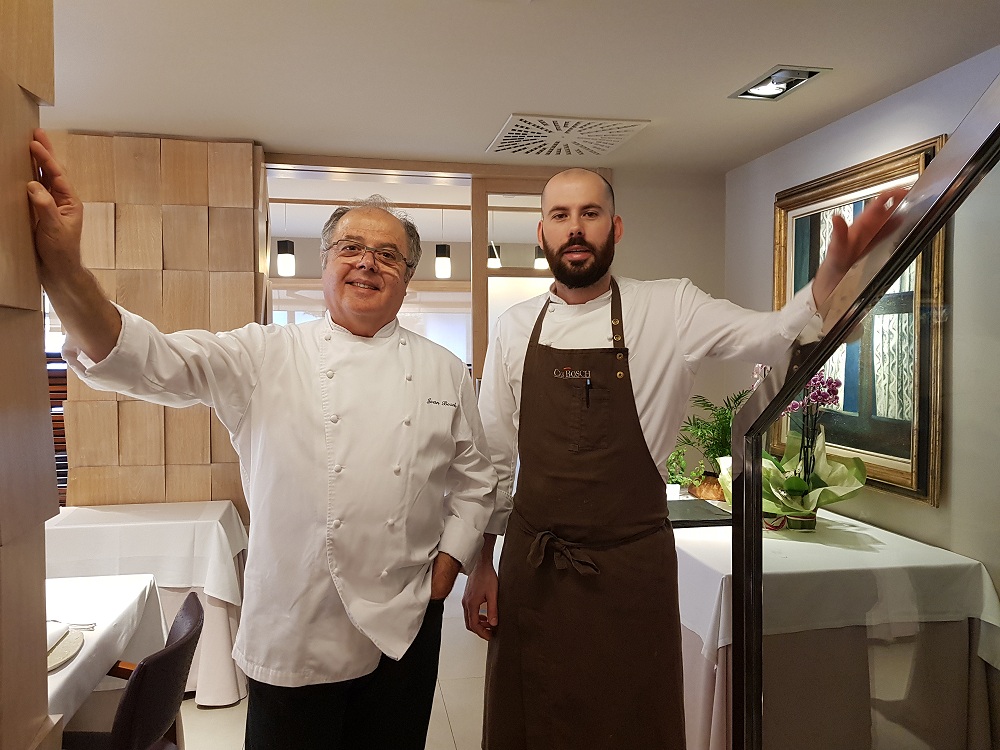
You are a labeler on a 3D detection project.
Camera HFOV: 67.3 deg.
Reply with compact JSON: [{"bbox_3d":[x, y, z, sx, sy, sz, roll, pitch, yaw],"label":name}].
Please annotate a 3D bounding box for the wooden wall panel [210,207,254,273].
[{"bbox_3d":[-1.269,-0.637,3.559,0.202,0.299,0.040,0,2,-11],"label":"wooden wall panel"}]

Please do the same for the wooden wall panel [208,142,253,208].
[{"bbox_3d":[-1.240,-0.919,3.471,0.193,0.298,0.030,0,2,-12],"label":"wooden wall panel"}]

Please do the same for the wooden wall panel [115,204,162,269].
[{"bbox_3d":[-1.629,-0.622,3.401,0.195,0.290,0.030,0,2,-12],"label":"wooden wall panel"}]

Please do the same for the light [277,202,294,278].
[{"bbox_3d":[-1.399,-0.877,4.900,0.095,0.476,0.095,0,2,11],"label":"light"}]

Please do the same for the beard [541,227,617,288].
[{"bbox_3d":[0.169,-0.253,1.620,0.155,0.132,0.110,0,2,8],"label":"beard"}]

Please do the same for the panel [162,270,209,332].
[{"bbox_3d":[-1.471,-0.337,3.531,0.205,0.303,0.040,0,2,-11],"label":"panel"}]

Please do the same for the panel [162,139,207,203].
[{"bbox_3d":[-1.434,-0.919,3.431,0.199,0.293,0.030,0,2,-12],"label":"panel"}]

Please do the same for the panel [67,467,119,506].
[{"bbox_3d":[-1.837,0.559,3.399,0.215,0.290,0.030,0,2,-12],"label":"panel"}]

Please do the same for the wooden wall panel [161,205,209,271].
[{"bbox_3d":[-1.468,-0.639,3.520,0.201,0.301,0.040,0,2,-11],"label":"wooden wall panel"}]

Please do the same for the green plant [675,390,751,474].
[{"bbox_3d":[1.029,0.277,3.620,0.390,0.410,0.370,0,2,-12],"label":"green plant"}]

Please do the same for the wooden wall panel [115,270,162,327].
[{"bbox_3d":[-1.670,-0.338,3.491,0.200,0.303,0.040,0,2,-11],"label":"wooden wall panel"}]

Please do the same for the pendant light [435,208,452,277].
[{"bbox_3d":[-0.376,-0.877,4.993,0.093,0.469,0.093,0,2,-11],"label":"pendant light"}]

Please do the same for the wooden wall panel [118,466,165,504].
[{"bbox_3d":[-1.674,0.572,3.525,0.202,0.299,0.040,0,2,-11],"label":"wooden wall panel"}]

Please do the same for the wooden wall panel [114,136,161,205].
[{"bbox_3d":[-1.667,-0.937,3.469,0.200,0.304,0.040,0,2,-11],"label":"wooden wall panel"}]

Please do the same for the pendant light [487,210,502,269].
[{"bbox_3d":[-0.042,-0.879,5.059,0.093,0.469,0.093,0,2,-11],"label":"pendant light"}]

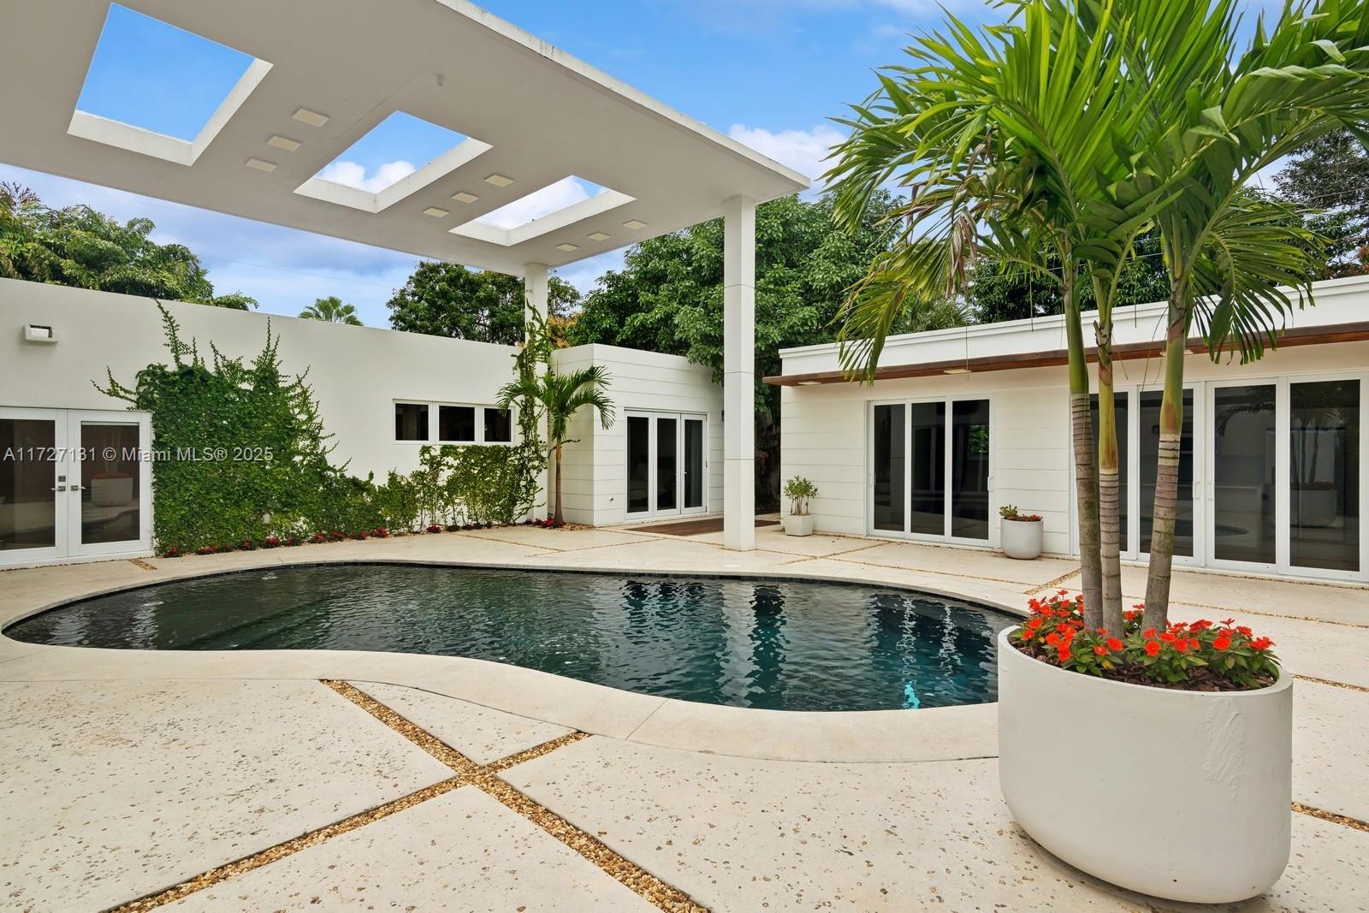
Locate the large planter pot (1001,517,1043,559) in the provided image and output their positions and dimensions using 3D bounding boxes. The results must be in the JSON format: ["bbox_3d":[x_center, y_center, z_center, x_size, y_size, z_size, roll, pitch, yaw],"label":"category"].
[{"bbox_3d":[4.943,1.200,9.435,0.610,0.530,0.610,1,1,41],"label":"large planter pot"}]

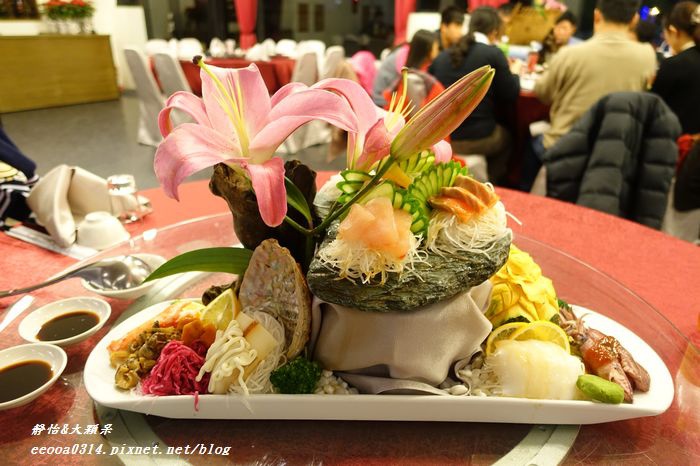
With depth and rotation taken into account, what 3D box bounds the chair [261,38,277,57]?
[{"bbox_3d":[-1.276,-2.444,7.132,0.450,0.930,0.550,3,24,5],"label":"chair"}]

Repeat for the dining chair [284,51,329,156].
[{"bbox_3d":[-0.586,-1.361,4.811,0.560,0.930,0.450,21,30,38],"label":"dining chair"}]

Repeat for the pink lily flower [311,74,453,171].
[{"bbox_3d":[0.032,-0.107,0.460,0.140,0.100,0.125,1,24,0],"label":"pink lily flower"}]

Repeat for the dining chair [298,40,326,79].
[{"bbox_3d":[-0.660,-2.149,6.493,0.450,0.930,0.550,21,31,38],"label":"dining chair"}]

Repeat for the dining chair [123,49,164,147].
[{"bbox_3d":[-1.906,-1.396,4.838,0.450,0.930,0.560,18,29,34],"label":"dining chair"}]

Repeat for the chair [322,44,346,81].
[{"bbox_3d":[-0.406,-1.976,6.232,0.560,0.930,0.450,5,24,9],"label":"chair"}]

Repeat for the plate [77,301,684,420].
[{"bbox_3d":[0.027,0.132,0.497,0.576,0.037,0.176,1,24,0],"label":"plate"}]

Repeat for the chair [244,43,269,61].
[{"bbox_3d":[-1.456,-2.532,7.470,0.450,0.930,0.560,1,23,0],"label":"chair"}]

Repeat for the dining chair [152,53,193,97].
[{"bbox_3d":[-1.451,-1.243,4.428,0.550,0.930,0.450,-21,32,-40],"label":"dining chair"}]

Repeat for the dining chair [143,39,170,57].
[{"bbox_3d":[-2.838,-2.457,7.241,0.450,0.930,0.560,-19,31,-39],"label":"dining chair"}]

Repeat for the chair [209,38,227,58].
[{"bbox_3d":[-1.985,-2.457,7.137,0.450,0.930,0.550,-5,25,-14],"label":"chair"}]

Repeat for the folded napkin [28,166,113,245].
[{"bbox_3d":[-0.552,-0.058,0.933,0.145,0.125,0.110,-12,27,-27],"label":"folded napkin"}]

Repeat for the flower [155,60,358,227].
[{"bbox_3d":[-0.082,-0.089,0.453,0.170,0.135,0.120,5,24,9],"label":"flower"}]

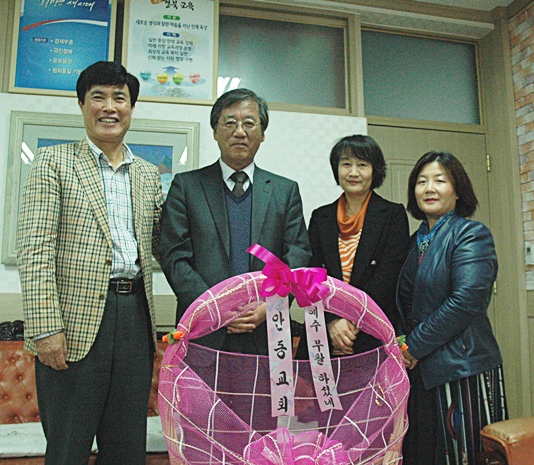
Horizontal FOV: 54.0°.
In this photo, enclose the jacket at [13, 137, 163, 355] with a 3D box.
[{"bbox_3d":[-0.545,0.047,1.697,0.520,0.730,0.320,5,-8,-32],"label":"jacket"}]

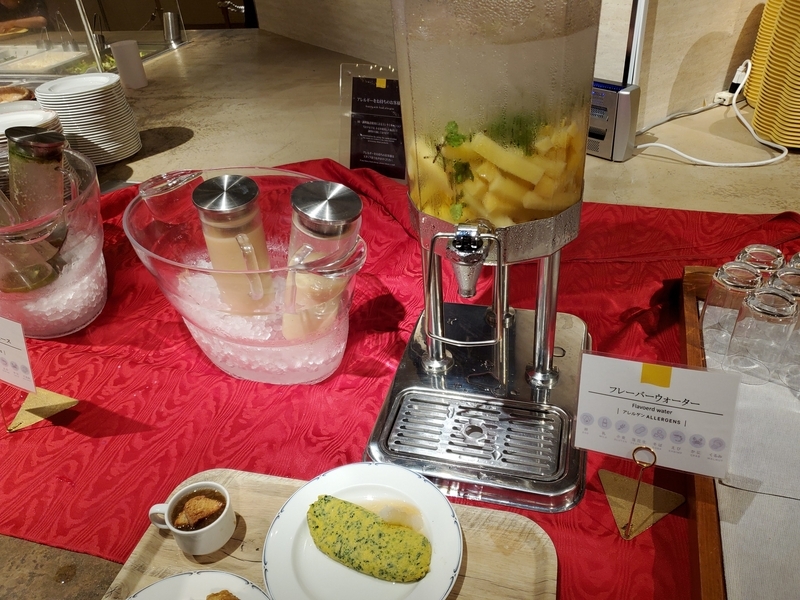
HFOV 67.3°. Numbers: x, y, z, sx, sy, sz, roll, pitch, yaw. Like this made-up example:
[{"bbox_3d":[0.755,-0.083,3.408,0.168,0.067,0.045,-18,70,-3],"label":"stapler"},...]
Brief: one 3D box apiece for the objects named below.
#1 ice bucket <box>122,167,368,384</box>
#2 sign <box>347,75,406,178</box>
[{"bbox_3d":[-0.216,-0.035,0.908,0.292,0.220,0.445,-31,41,-34],"label":"ice bucket"},{"bbox_3d":[-0.047,-0.393,1.378,0.152,0.213,0.015,14,23,28],"label":"sign"}]

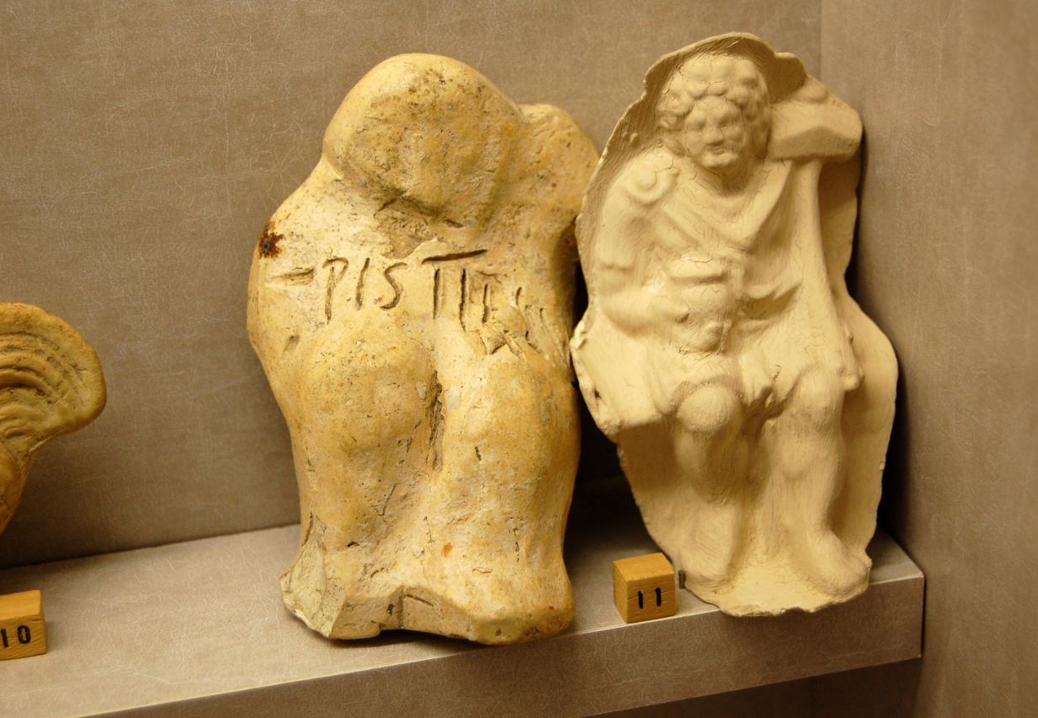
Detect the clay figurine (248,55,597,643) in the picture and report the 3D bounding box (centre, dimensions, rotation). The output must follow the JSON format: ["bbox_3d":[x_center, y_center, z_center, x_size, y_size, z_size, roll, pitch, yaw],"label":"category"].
[{"bbox_3d":[-0.027,-0.010,0.612,0.100,0.168,0.068,-3,14,0],"label":"clay figurine"}]

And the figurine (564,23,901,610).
[{"bbox_3d":[0.069,-0.011,0.637,0.101,0.174,0.046,-6,17,-7],"label":"figurine"}]

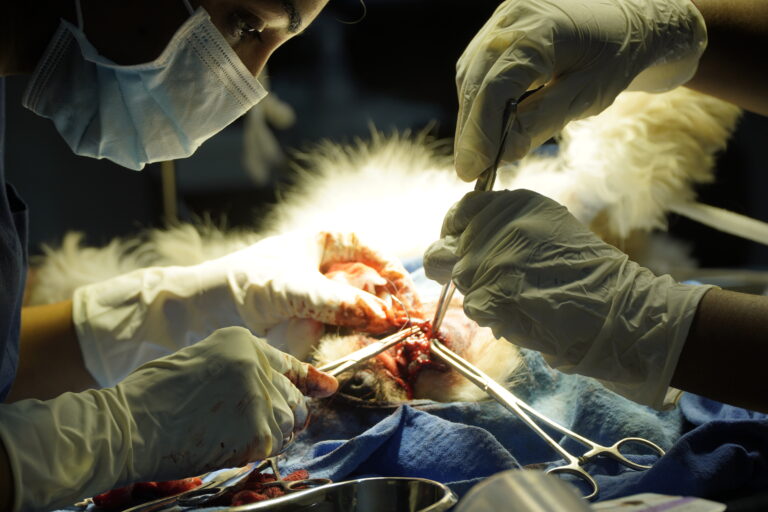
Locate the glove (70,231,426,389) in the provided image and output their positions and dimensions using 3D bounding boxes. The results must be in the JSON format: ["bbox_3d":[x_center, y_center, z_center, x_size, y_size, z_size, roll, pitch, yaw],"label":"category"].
[{"bbox_3d":[-0.094,0.035,1.560,0.225,0.080,0.105,-8,11,10],"label":"glove"}]

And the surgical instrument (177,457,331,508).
[{"bbox_3d":[-0.076,0.137,1.420,0.095,0.022,0.140,0,10,2],"label":"surgical instrument"}]

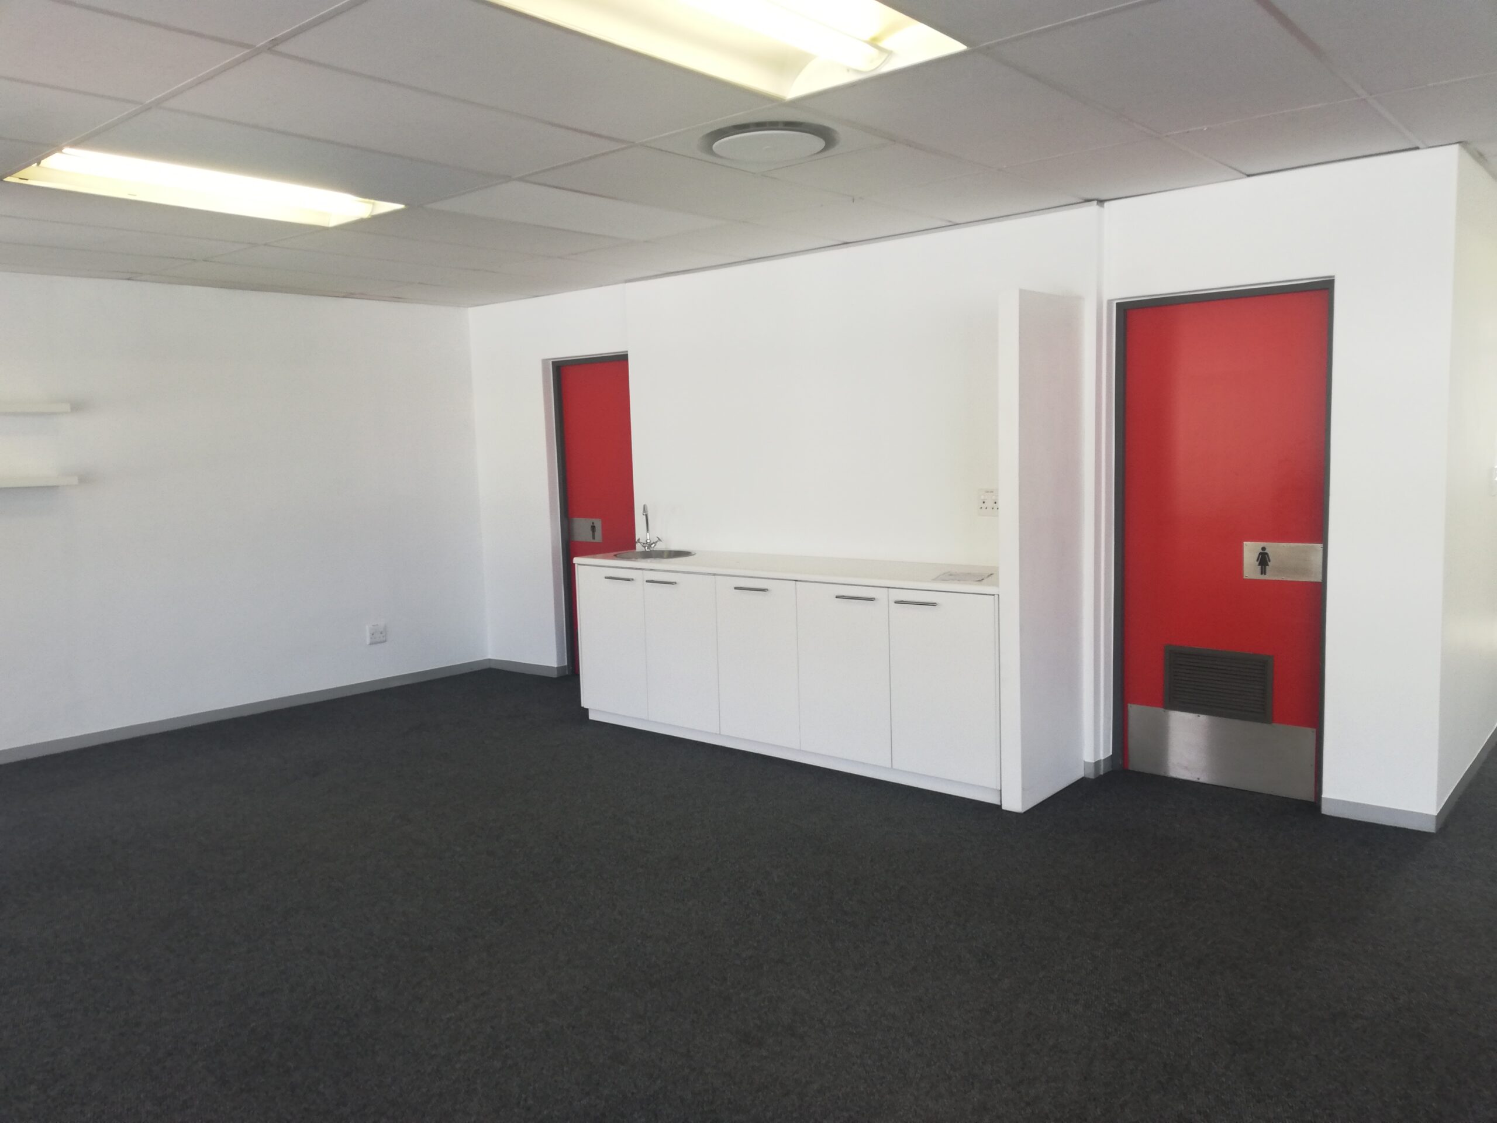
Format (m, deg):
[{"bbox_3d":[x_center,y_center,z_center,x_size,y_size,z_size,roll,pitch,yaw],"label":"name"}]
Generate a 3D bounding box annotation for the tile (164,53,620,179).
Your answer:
[{"bbox_3d":[-0.972,-1.268,3.246,0.588,0.020,1.188,3,8,40],"label":"tile"}]

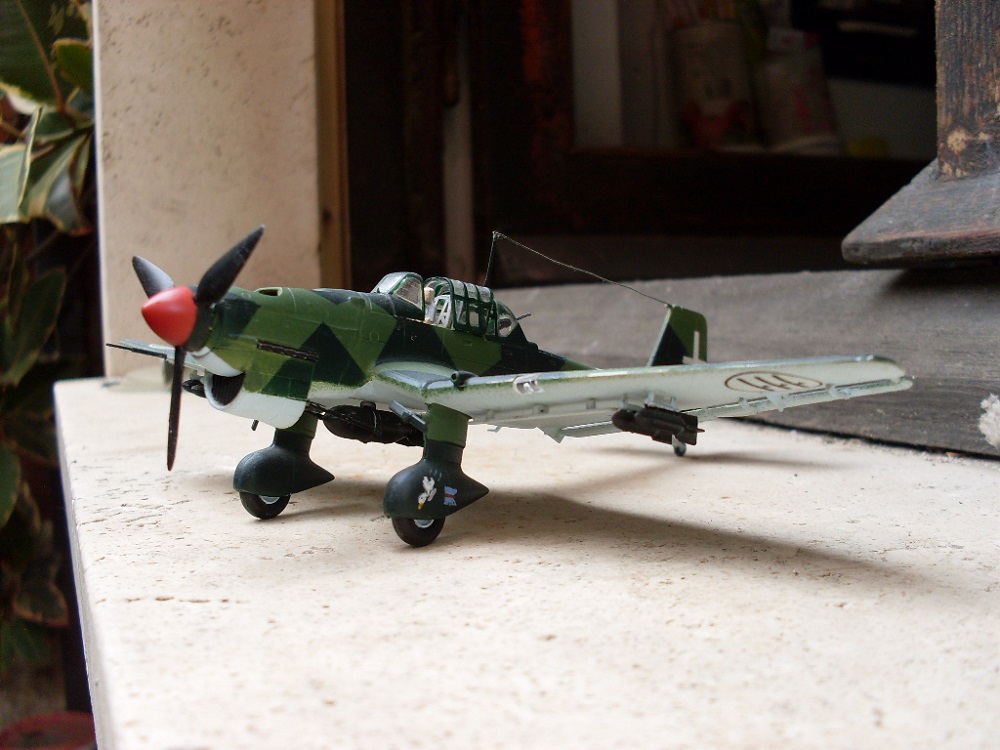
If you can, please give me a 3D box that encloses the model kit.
[{"bbox_3d":[-0.001,-0.002,0.218,0.193,0.052,0.151,3,6,44],"label":"model kit"}]

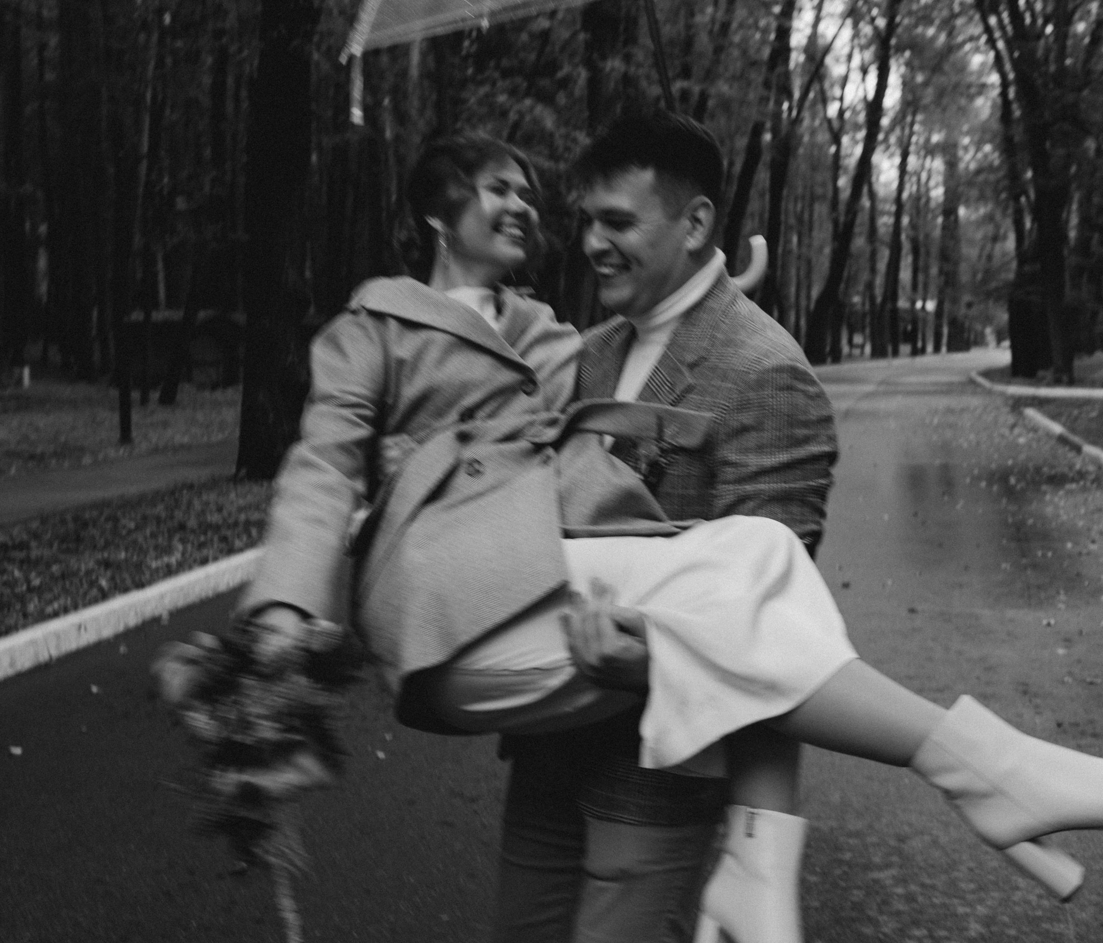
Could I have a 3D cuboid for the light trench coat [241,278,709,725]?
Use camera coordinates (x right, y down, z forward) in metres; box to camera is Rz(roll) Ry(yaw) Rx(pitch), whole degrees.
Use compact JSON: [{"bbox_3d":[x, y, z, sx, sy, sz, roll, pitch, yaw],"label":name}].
[{"bbox_3d":[-0.102,0.044,2.140,0.480,0.590,0.430,-3,5,-38],"label":"light trench coat"}]

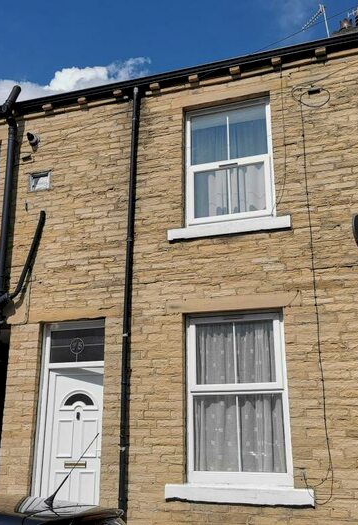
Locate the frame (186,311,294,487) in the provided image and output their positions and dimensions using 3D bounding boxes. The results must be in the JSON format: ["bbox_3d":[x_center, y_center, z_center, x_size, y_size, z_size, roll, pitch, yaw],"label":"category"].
[{"bbox_3d":[0.667,1.508,6.227,1.180,1.910,0.090,-5,-18,17],"label":"frame"}]

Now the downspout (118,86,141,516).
[{"bbox_3d":[-0.617,0.383,6.794,0.080,5.970,0.090,-5,-18,17],"label":"downspout"}]

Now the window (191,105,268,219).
[{"bbox_3d":[0.644,-1.303,7.104,1.130,1.660,0.090,-5,-18,17],"label":"window"}]

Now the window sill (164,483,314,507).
[{"bbox_3d":[0.640,2.473,5.839,1.599,0.152,0.190,-5,-18,17],"label":"window sill"}]

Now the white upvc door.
[{"bbox_3d":[-1.129,2.139,5.961,0.803,1.922,0.069,-5,-17,18],"label":"white upvc door"}]

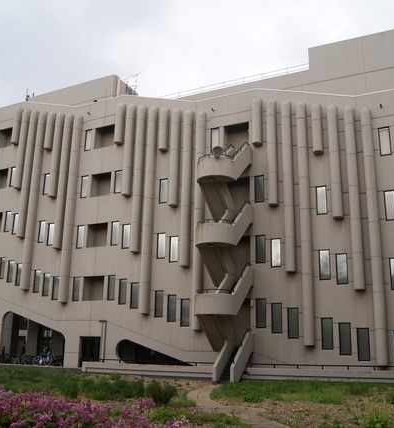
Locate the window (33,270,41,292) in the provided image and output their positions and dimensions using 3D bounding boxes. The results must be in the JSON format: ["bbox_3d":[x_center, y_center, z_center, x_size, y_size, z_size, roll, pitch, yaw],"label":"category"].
[{"bbox_3d":[-12.424,5.294,37.510,0.610,1.719,0.150,-5,-14,26],"label":"window"}]

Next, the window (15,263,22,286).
[{"bbox_3d":[-13.179,4.512,35.555,0.570,1.630,0.150,-5,-15,25],"label":"window"}]

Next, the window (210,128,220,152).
[{"bbox_3d":[1.217,-4.932,32.060,0.600,1.688,0.150,-6,-16,25],"label":"window"}]

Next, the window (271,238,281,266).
[{"bbox_3d":[4.667,2.290,28.439,0.600,1.688,0.150,-6,-16,25],"label":"window"}]

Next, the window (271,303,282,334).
[{"bbox_3d":[4.576,5.964,27.512,0.600,1.688,0.150,-6,-16,25],"label":"window"}]

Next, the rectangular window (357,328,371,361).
[{"bbox_3d":[8.502,6.659,24.454,0.570,1.630,0.150,-5,-15,25],"label":"rectangular window"}]

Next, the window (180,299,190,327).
[{"bbox_3d":[-0.713,5.982,29.204,0.590,1.660,0.130,-6,-16,26],"label":"window"}]

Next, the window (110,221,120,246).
[{"bbox_3d":[-5.933,1.447,35.115,0.610,1.719,0.150,-5,-14,26],"label":"window"}]

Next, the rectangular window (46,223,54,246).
[{"bbox_3d":[-11.427,1.658,37.843,0.610,1.719,0.150,-5,-14,26],"label":"rectangular window"}]

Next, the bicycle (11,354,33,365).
[{"bbox_3d":[-12.962,10.580,35.558,1.720,1.000,0.550,-6,-16,25],"label":"bicycle"}]

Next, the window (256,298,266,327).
[{"bbox_3d":[3.912,6.042,29.083,0.610,1.719,0.150,-5,-14,26],"label":"window"}]

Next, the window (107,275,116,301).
[{"bbox_3d":[-5.677,4.918,32.032,0.590,1.660,0.130,-6,-16,26],"label":"window"}]

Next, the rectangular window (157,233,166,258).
[{"bbox_3d":[-2.272,2.084,30.880,0.570,1.630,0.150,-5,-15,25],"label":"rectangular window"}]

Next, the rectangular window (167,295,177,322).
[{"bbox_3d":[-1.533,5.902,29.938,0.605,1.650,0.120,-6,-16,25],"label":"rectangular window"}]

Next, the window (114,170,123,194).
[{"bbox_3d":[-5.564,-2.256,34.184,0.605,1.650,0.120,-6,-16,25],"label":"window"}]

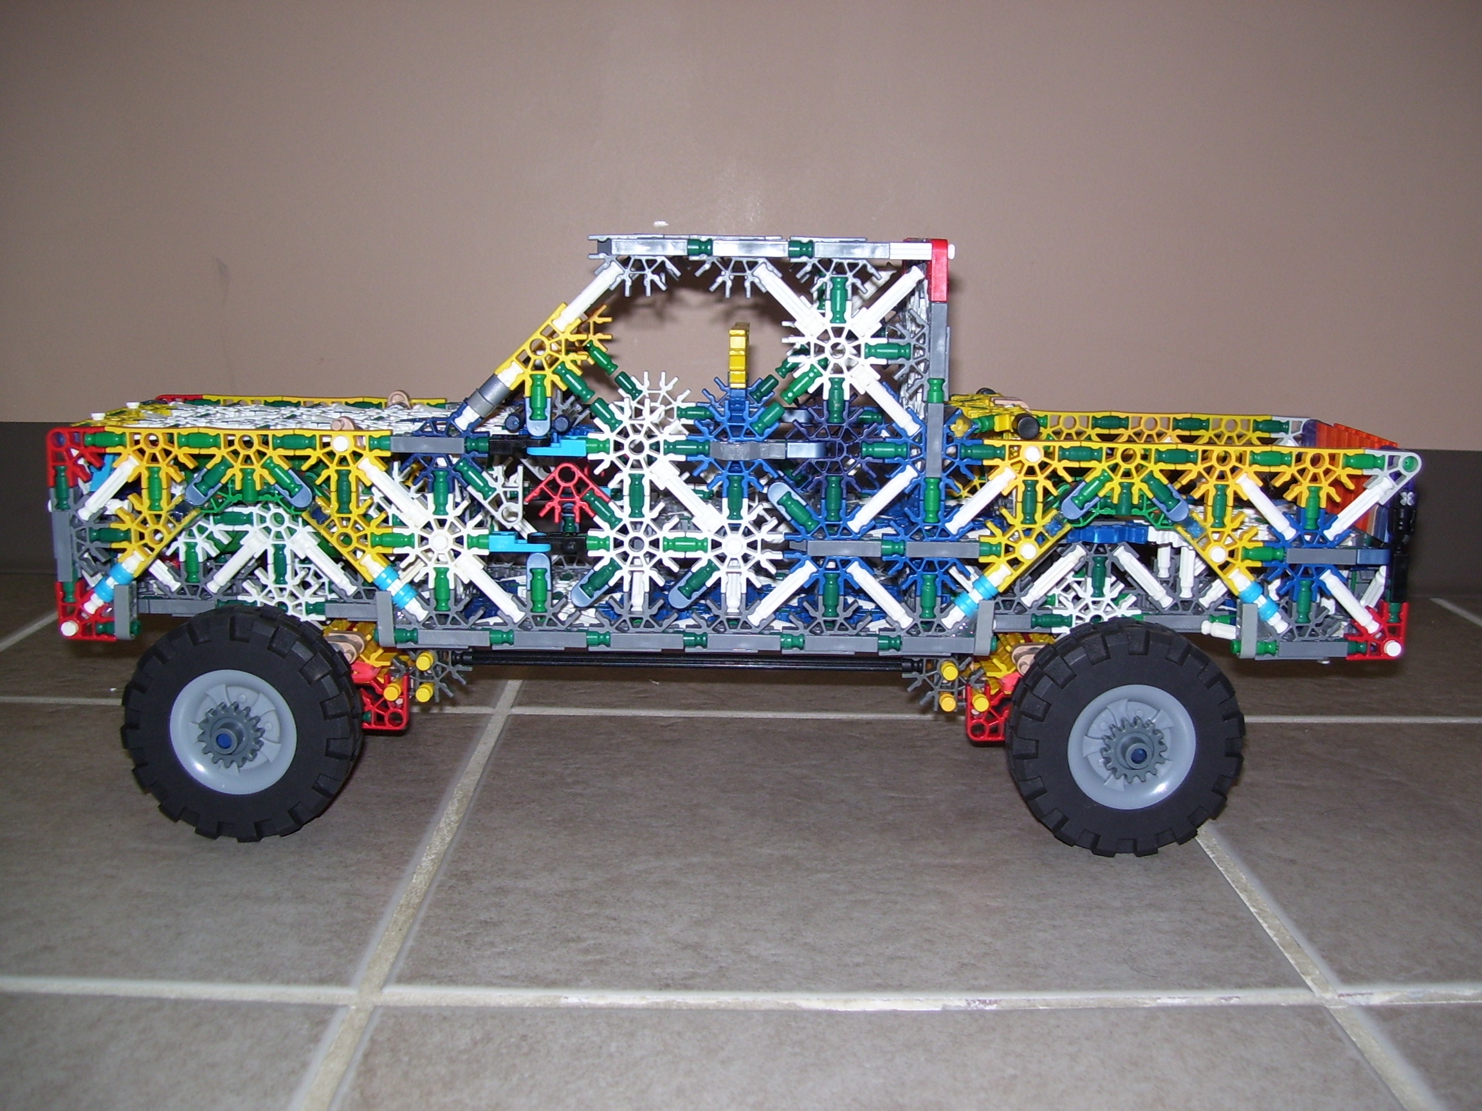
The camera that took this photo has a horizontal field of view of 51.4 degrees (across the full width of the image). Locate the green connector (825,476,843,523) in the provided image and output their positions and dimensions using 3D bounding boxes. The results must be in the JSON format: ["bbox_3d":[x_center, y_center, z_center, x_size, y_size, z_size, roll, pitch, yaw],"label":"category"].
[{"bbox_3d":[0.036,-0.022,0.592,0.006,0.017,0.006,1,11,0],"label":"green connector"}]

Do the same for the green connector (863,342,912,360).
[{"bbox_3d":[0.055,-0.076,0.575,0.017,0.006,0.006,0,10,0],"label":"green connector"}]

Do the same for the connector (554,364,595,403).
[{"bbox_3d":[-0.062,-0.065,0.576,0.017,0.006,0.006,43,7,-7],"label":"connector"}]

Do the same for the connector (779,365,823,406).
[{"bbox_3d":[0.023,-0.064,0.577,0.017,0.006,0.006,-43,7,7],"label":"connector"}]

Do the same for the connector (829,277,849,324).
[{"bbox_3d":[0.037,-0.097,0.585,0.006,0.017,0.006,1,8,0],"label":"connector"}]

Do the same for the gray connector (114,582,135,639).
[{"bbox_3d":[-0.239,0.021,0.600,0.006,0.022,0.009,1,11,0],"label":"gray connector"}]

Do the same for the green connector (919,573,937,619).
[{"bbox_3d":[0.072,0.016,0.591,0.006,0.017,0.006,-1,10,0],"label":"green connector"}]

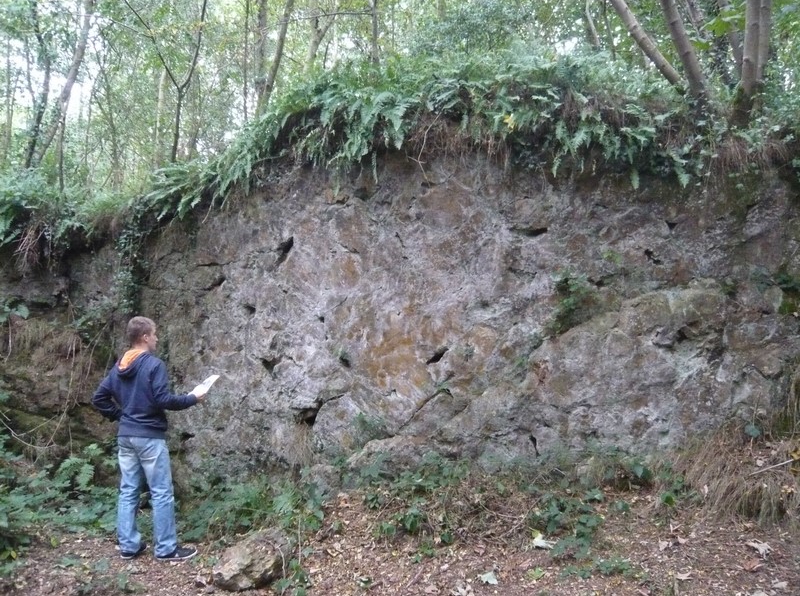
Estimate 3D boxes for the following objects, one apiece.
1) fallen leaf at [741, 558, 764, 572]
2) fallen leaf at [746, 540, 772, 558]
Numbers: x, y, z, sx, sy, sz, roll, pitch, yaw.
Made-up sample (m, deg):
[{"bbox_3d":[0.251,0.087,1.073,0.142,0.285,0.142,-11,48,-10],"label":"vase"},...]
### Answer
[{"bbox_3d":[2.374,1.806,4.370,0.145,0.045,0.130,-2,-3,28],"label":"fallen leaf"},{"bbox_3d":[2.572,1.799,4.630,0.180,0.060,0.160,-2,-3,28],"label":"fallen leaf"}]

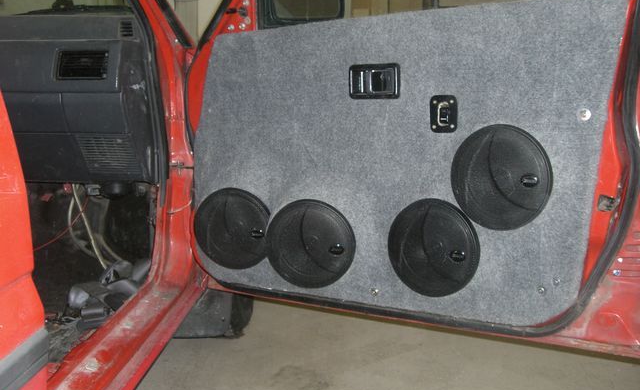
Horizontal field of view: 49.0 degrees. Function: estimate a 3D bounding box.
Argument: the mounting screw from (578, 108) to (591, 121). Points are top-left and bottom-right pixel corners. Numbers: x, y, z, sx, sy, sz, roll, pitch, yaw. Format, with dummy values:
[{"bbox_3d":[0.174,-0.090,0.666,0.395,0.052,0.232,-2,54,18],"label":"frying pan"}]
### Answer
[{"bbox_3d":[0.423,-0.128,1.126,0.021,0.021,0.006,4,7,34],"label":"mounting screw"}]

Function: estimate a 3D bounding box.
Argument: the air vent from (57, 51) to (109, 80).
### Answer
[{"bbox_3d":[-0.504,-0.275,1.490,0.112,0.063,0.025,0,5,-1],"label":"air vent"}]

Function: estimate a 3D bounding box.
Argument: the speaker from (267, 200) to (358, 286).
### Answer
[{"bbox_3d":[-0.019,0.098,1.417,0.184,0.184,0.040,2,9,18],"label":"speaker"}]

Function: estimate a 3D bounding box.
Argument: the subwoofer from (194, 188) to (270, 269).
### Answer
[{"bbox_3d":[-0.185,0.074,1.527,0.184,0.184,0.040,2,10,21],"label":"subwoofer"}]

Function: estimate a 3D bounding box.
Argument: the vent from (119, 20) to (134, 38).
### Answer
[{"bbox_3d":[-0.410,-0.353,1.490,0.034,0.038,0.015,0,5,-1],"label":"vent"}]

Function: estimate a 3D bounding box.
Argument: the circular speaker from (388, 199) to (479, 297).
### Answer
[{"bbox_3d":[0.209,0.098,1.304,0.184,0.184,0.040,4,7,34],"label":"circular speaker"}]

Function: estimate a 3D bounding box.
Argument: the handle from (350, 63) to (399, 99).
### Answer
[{"bbox_3d":[0.102,-0.214,1.333,0.109,0.066,0.025,4,7,34],"label":"handle"}]

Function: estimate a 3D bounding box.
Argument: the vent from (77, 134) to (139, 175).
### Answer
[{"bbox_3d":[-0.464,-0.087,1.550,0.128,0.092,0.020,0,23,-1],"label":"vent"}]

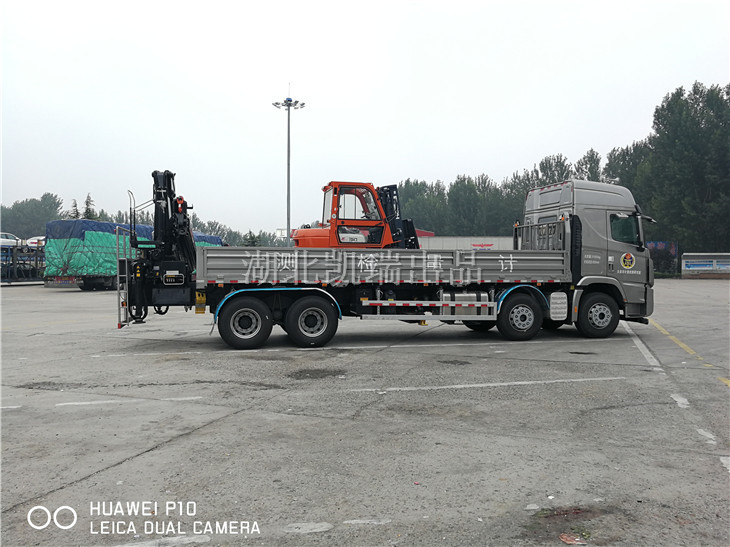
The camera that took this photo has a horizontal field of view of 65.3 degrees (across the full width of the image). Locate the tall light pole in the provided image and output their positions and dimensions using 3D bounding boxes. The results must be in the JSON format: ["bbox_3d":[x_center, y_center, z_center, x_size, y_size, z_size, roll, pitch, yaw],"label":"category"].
[{"bbox_3d":[-8.000,-8.800,60.000,3.400,19.500,3.400,0,1,0],"label":"tall light pole"}]

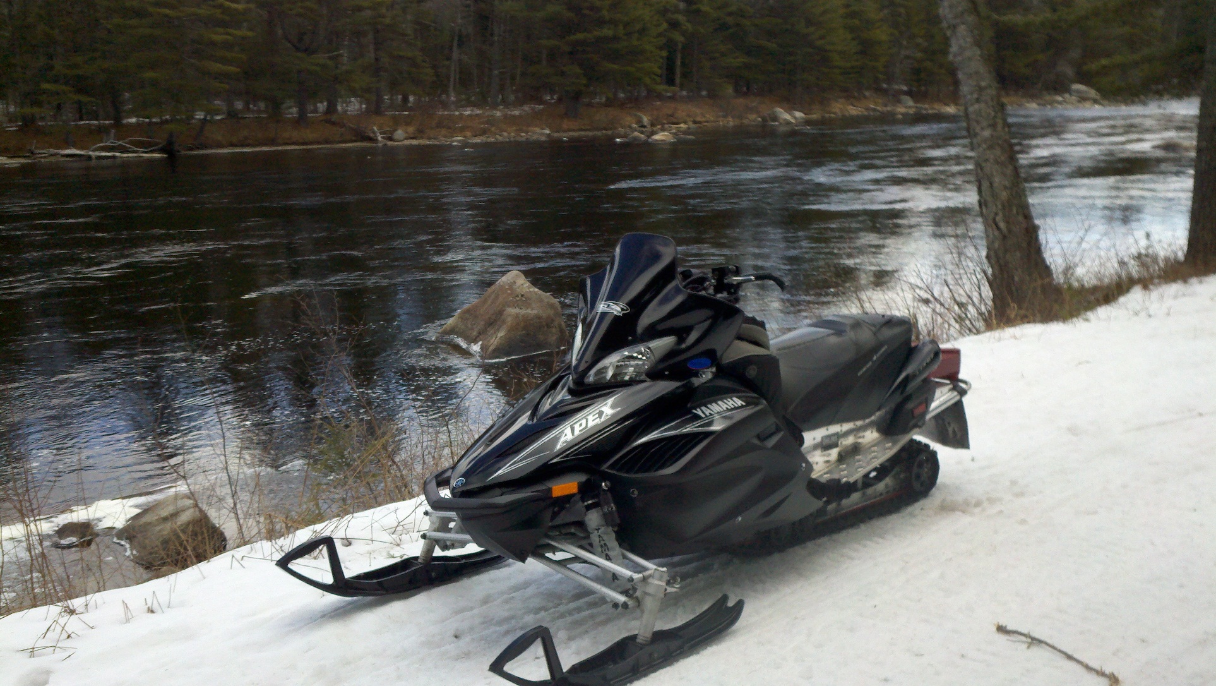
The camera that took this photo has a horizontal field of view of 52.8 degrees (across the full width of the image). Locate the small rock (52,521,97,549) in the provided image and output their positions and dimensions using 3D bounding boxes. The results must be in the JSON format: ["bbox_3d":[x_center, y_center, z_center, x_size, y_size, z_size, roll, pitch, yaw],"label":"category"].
[{"bbox_3d":[-2.955,1.046,6.790,0.248,0.126,0.198,0,12,0],"label":"small rock"}]

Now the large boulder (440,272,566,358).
[{"bbox_3d":[-0.991,-0.316,11.523,1.202,0.741,1.081,0,12,0],"label":"large boulder"}]

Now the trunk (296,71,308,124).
[{"bbox_3d":[-11.009,-8.836,44.133,0.380,1.869,0.380,0,12,0],"label":"trunk"}]

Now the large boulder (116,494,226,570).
[{"bbox_3d":[-2.372,0.974,6.625,0.608,0.338,0.517,0,12,0],"label":"large boulder"}]

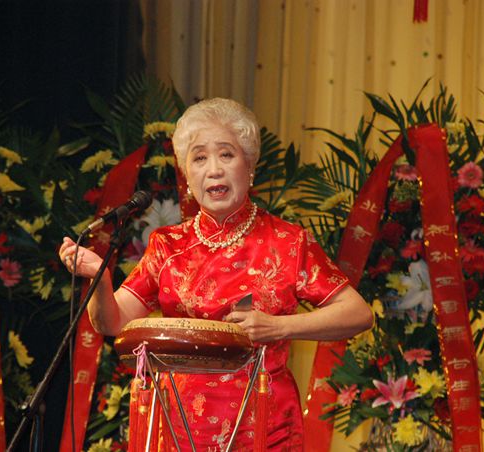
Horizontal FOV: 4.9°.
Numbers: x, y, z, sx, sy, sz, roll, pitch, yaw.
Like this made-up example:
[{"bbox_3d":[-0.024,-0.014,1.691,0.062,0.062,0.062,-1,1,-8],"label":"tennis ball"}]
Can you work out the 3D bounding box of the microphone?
[{"bbox_3d":[-0.256,-0.026,11.700,0.190,0.045,0.045,-28,19,-35],"label":"microphone"}]

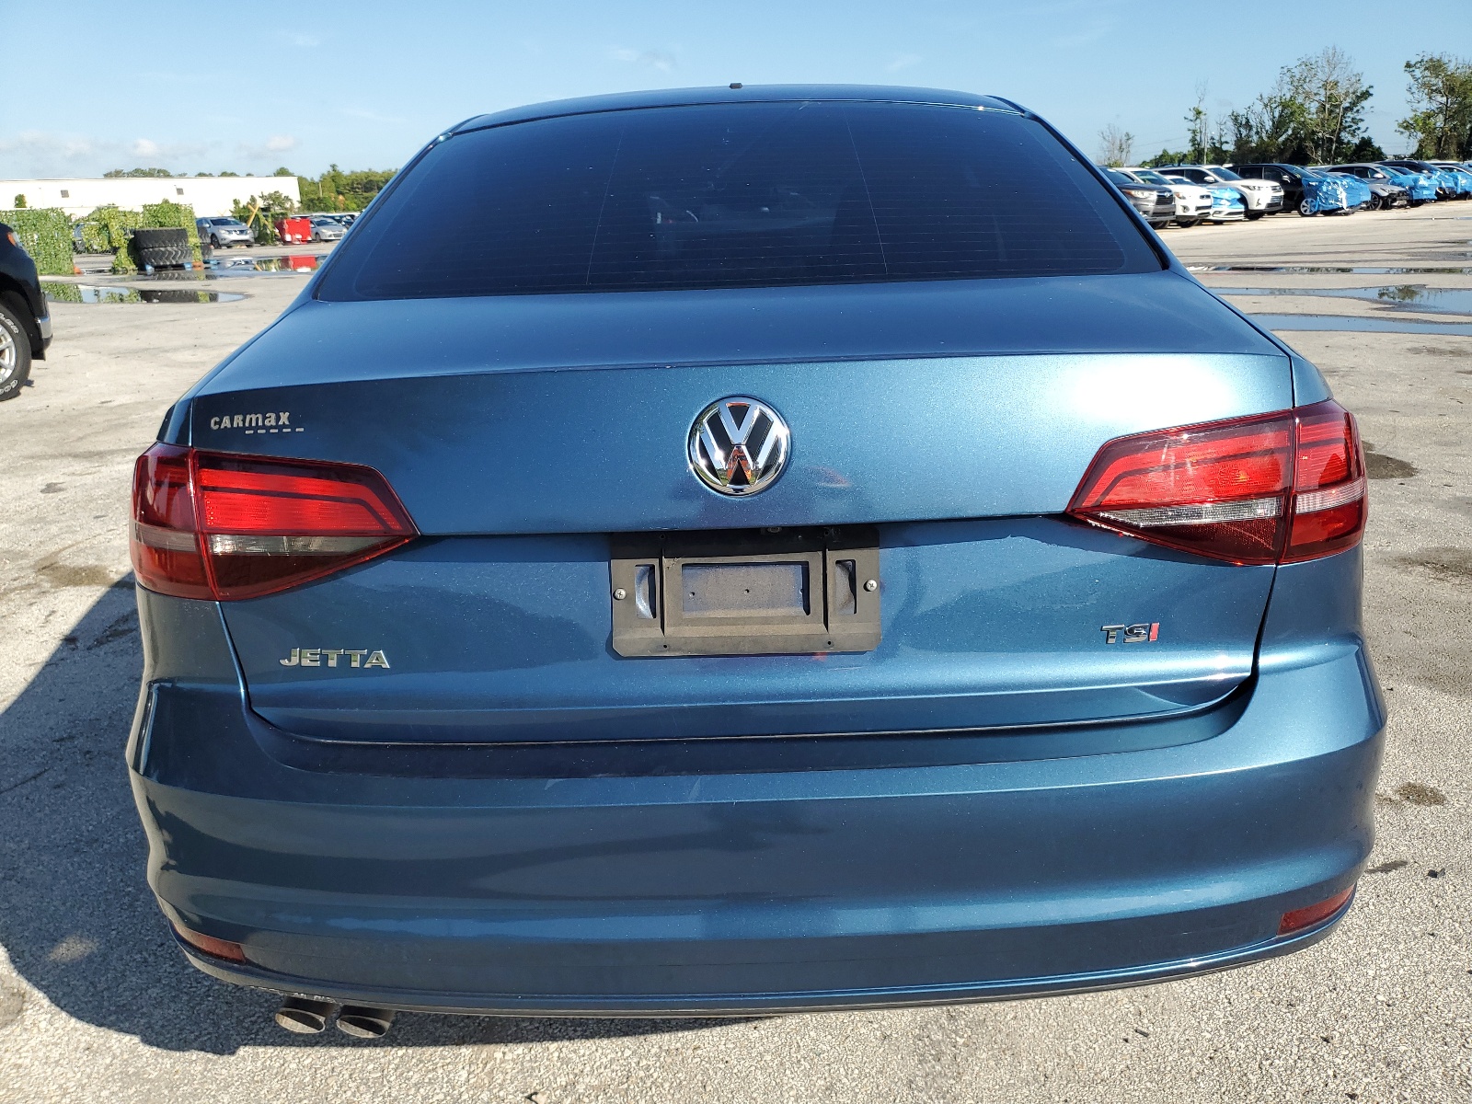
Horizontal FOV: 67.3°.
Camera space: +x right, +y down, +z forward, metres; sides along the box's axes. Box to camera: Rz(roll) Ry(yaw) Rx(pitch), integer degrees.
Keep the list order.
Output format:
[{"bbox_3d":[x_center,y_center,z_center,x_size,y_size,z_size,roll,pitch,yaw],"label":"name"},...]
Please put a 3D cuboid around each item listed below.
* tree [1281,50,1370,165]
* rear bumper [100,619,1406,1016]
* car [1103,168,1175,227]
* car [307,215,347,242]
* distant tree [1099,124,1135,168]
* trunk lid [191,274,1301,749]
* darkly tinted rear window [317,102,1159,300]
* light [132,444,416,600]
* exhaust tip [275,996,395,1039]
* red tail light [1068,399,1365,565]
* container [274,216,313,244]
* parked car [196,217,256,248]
[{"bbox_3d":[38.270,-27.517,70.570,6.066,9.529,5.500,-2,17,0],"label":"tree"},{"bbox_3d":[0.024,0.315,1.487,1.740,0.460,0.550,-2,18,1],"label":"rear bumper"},{"bbox_3d":[9.850,-9.850,30.950,1.920,1.750,4.850,-16,22,-37],"label":"car"},{"bbox_3d":[-26.800,-20.850,71.600,1.820,1.480,4.500,-17,23,-39],"label":"car"},{"bbox_3d":[31.502,-32.032,91.043,3.062,6.379,3.000,-2,17,0],"label":"distant tree"},{"bbox_3d":[0.009,-0.095,1.441,1.270,0.470,0.600,-2,18,1],"label":"trunk lid"},{"bbox_3d":[0.000,-0.597,1.833,1.260,0.120,0.700,-2,44,1],"label":"darkly tinted rear window"},{"bbox_3d":[-0.562,-0.052,1.344,0.440,0.200,0.280,-2,18,1],"label":"light"},{"bbox_3d":[-0.521,0.597,1.471,0.160,0.080,0.140,-2,18,1],"label":"exhaust tip"},{"bbox_3d":[0.588,-0.079,1.300,0.470,0.195,0.280,-2,17,1],"label":"red tail light"},{"bbox_3d":[-24.196,-17.570,60.500,1.250,1.420,1.650,14,24,41],"label":"container"},{"bbox_3d":[-29.000,-18.050,62.500,1.870,1.710,4.800,-17,23,-40],"label":"parked car"}]

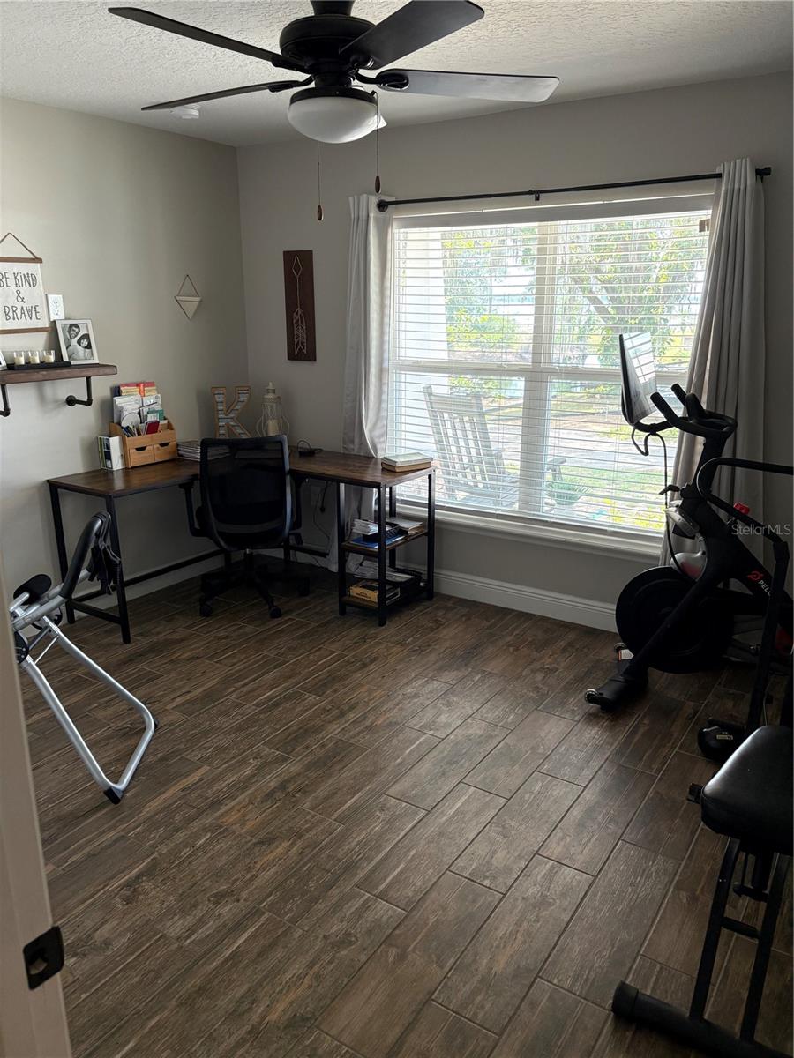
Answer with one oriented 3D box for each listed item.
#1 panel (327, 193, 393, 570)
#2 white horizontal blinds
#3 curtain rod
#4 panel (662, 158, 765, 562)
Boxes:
[{"bbox_3d":[-0.192,-0.719,4.372,0.460,2.070,0.120,10,19,32],"label":"panel"},{"bbox_3d":[0.671,-0.773,3.885,1.620,1.500,0.100,10,19,32],"label":"white horizontal blinds"},{"bbox_3d":[0.684,-1.500,3.537,1.840,0.050,0.090,10,19,32],"label":"curtain rod"},{"bbox_3d":[1.386,-0.433,3.354,0.450,2.070,0.130,10,19,32],"label":"panel"}]

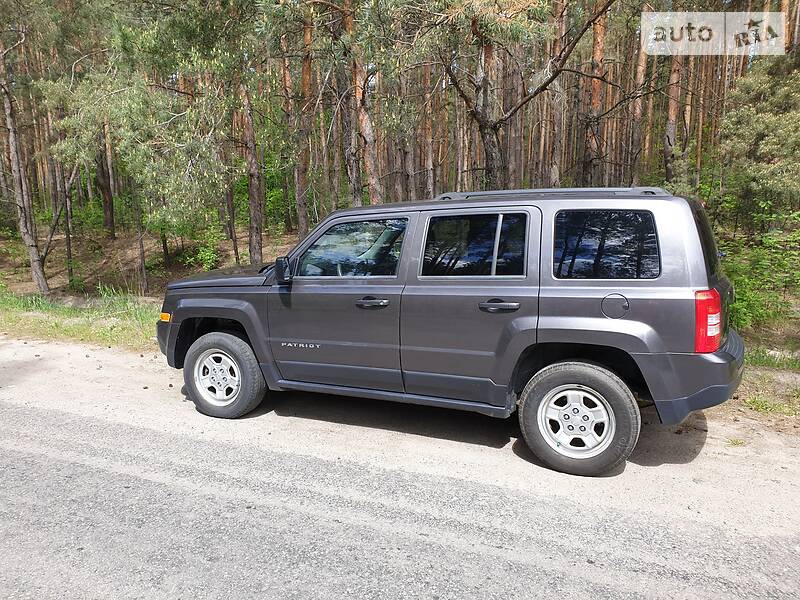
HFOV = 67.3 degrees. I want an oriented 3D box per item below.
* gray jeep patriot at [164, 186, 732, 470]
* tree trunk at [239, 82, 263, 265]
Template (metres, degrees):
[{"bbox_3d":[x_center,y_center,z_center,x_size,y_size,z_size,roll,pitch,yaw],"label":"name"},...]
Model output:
[{"bbox_3d":[0.167,0.020,4.685,4.400,1.660,1.820,3,11,24],"label":"gray jeep patriot"},{"bbox_3d":[-2.850,-2.316,11.366,0.250,3.406,0.250,3,11,24],"label":"tree trunk"}]

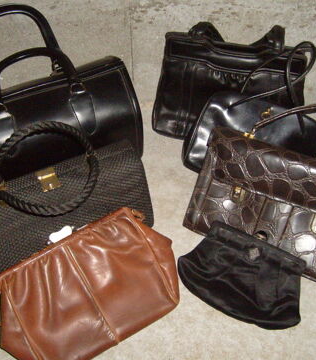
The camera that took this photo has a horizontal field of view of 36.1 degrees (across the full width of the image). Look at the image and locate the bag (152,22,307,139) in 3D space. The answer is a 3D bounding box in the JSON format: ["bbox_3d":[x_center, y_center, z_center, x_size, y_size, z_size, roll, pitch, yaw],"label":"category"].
[{"bbox_3d":[0.167,-0.205,1.071,0.327,0.224,0.098,9,34,8],"label":"bag"}]

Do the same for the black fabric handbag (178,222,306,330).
[{"bbox_3d":[0.149,0.168,0.835,0.214,0.039,0.122,24,82,20],"label":"black fabric handbag"}]

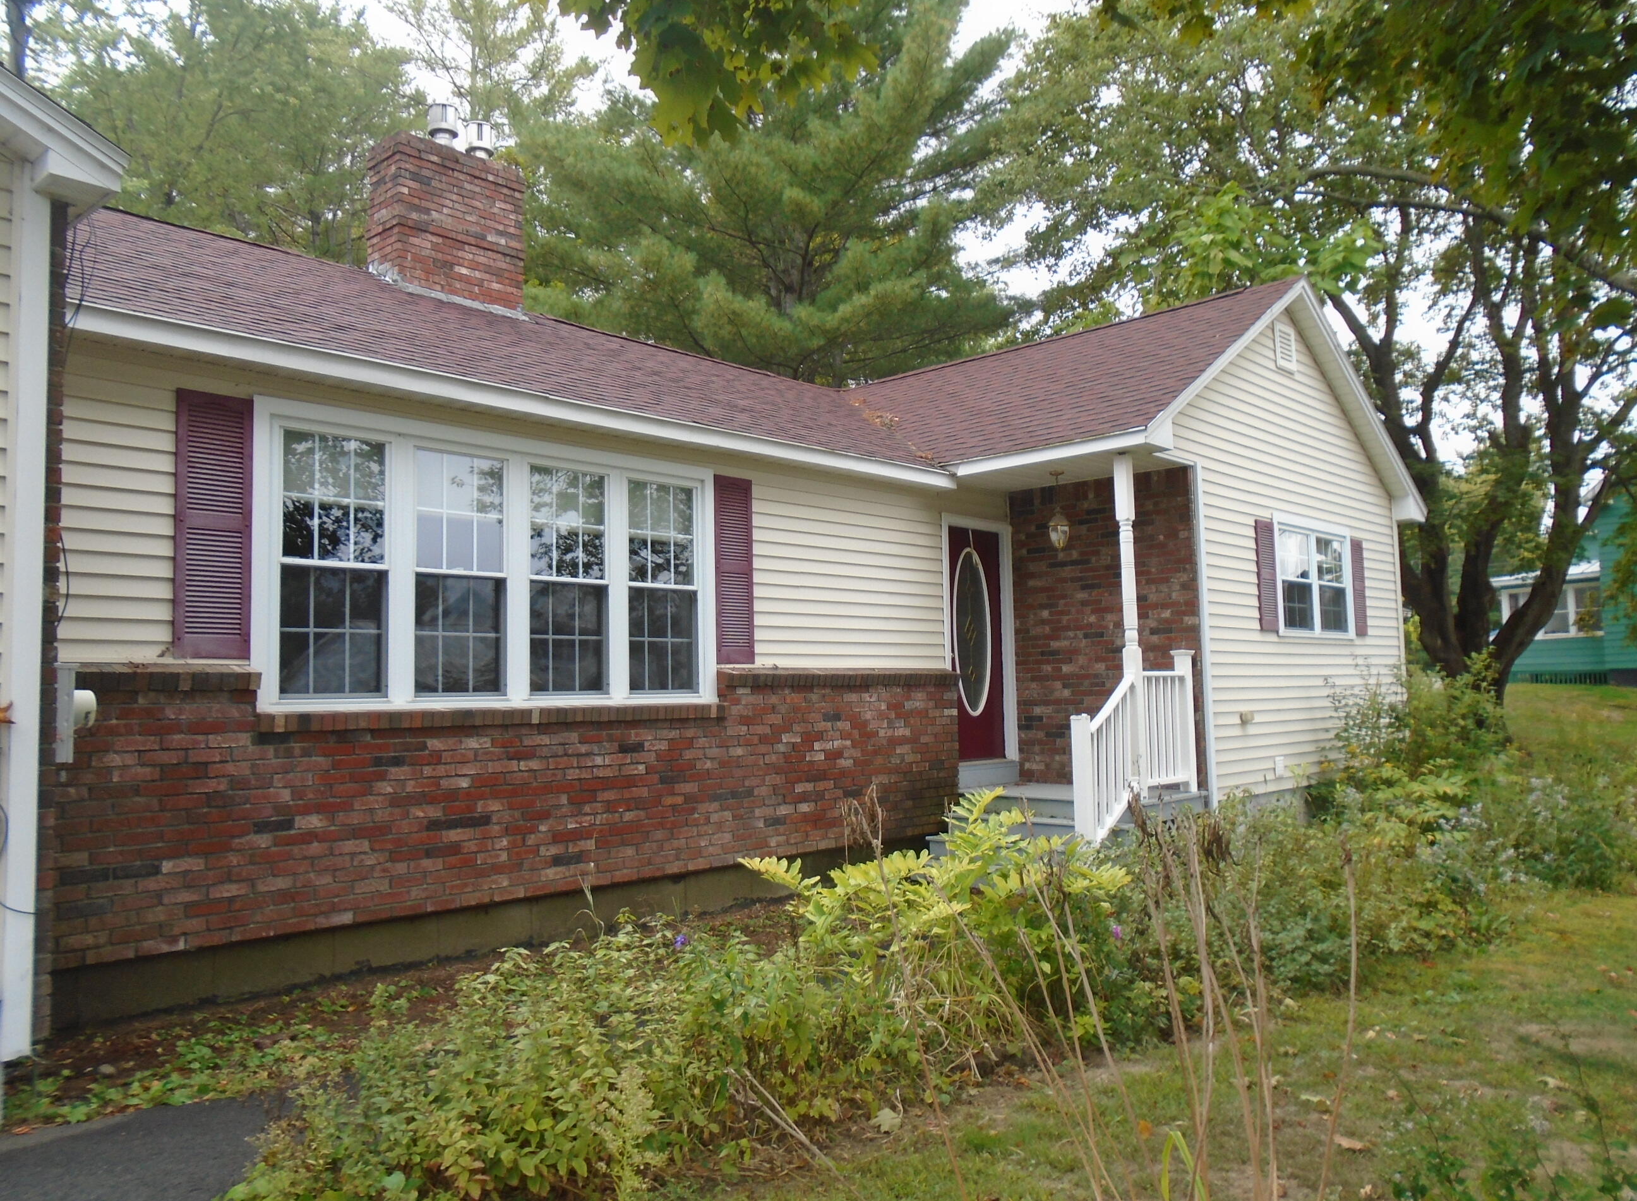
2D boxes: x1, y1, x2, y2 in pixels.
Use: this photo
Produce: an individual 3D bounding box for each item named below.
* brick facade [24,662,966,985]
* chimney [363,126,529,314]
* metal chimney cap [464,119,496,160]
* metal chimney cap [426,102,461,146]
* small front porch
[{"bbox_3d":[-1.127,1.086,7.780,0.160,1.330,6.540,-5,-6,43],"label":"brick facade"},{"bbox_3d":[-3.316,-3.276,10.978,0.580,1.300,1.270,-5,-6,43],"label":"chimney"},{"bbox_3d":[-3.100,-4.174,11.294,0.265,0.355,0.265,-1,-4,0],"label":"metal chimney cap"},{"bbox_3d":[-3.356,-4.214,11.022,0.265,0.380,0.265,-1,-4,0],"label":"metal chimney cap"},{"bbox_3d":[1.889,0.471,9.848,1.800,3.100,1.620,-5,-6,43],"label":"small front porch"}]

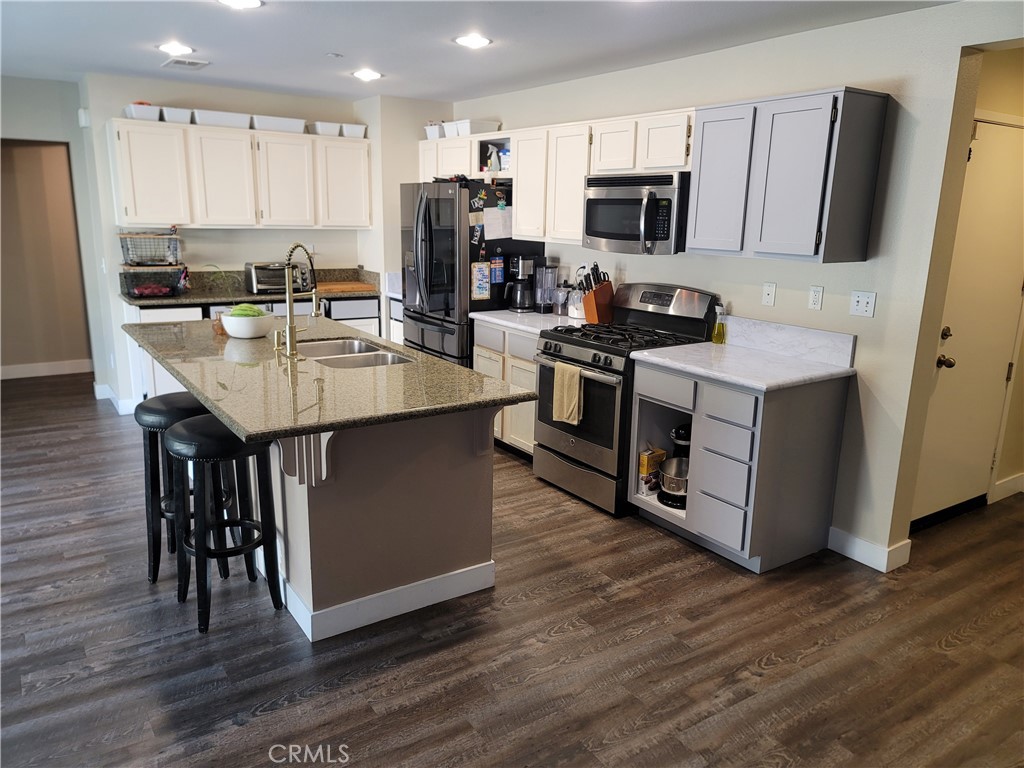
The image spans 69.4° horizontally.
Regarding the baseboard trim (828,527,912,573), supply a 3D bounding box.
[{"bbox_3d":[1.762,0.795,3.650,0.202,0.115,0.304,-7,16,-34],"label":"baseboard trim"}]

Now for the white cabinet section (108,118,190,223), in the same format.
[{"bbox_3d":[-2.624,-1.512,5.380,0.473,0.717,0.347,-7,16,-34],"label":"white cabinet section"}]

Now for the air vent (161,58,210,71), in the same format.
[{"bbox_3d":[-2.108,-2.059,4.788,0.220,0.015,0.340,-7,16,-34],"label":"air vent"}]

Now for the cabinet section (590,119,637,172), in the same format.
[{"bbox_3d":[0.712,-1.381,4.336,0.346,0.307,0.402,-7,16,-34],"label":"cabinet section"}]

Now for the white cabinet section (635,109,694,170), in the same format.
[{"bbox_3d":[0.939,-1.300,4.013,0.346,0.307,0.404,-7,16,-34],"label":"white cabinet section"}]

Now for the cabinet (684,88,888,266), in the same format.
[{"bbox_3d":[1.236,-0.950,3.456,0.338,0.704,0.787,-7,16,-34],"label":"cabinet"}]

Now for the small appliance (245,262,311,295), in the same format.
[{"bbox_3d":[-1.913,-0.881,6.065,0.450,0.248,0.290,-7,16,-34],"label":"small appliance"}]

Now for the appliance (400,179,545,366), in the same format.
[{"bbox_3d":[-0.326,-0.560,5.432,0.745,1.745,0.860,-7,16,-34],"label":"appliance"}]

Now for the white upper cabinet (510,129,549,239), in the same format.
[{"bbox_3d":[0.246,-1.304,4.861,0.338,0.704,0.389,-7,16,-34],"label":"white upper cabinet"}]

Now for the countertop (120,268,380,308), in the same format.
[{"bbox_3d":[-1.956,-0.747,5.689,1.827,0.181,0.569,-7,16,-34],"label":"countertop"}]

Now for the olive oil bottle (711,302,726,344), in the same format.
[{"bbox_3d":[1.129,-0.327,4.071,0.074,0.225,0.074,-7,16,-34],"label":"olive oil bottle"}]

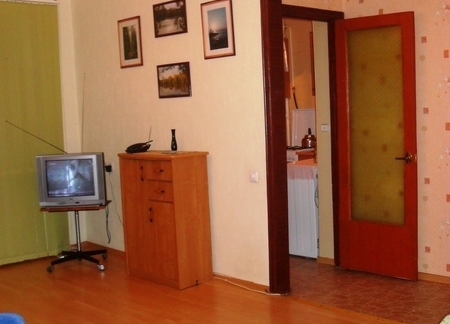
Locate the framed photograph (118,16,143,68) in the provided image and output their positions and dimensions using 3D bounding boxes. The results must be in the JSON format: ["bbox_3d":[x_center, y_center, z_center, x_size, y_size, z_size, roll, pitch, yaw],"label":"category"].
[{"bbox_3d":[-0.829,-1.052,5.377,0.022,0.425,0.326,-8,8,-44],"label":"framed photograph"}]

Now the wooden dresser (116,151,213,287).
[{"bbox_3d":[-0.479,0.433,4.899,0.369,1.020,0.680,-8,8,-44],"label":"wooden dresser"}]

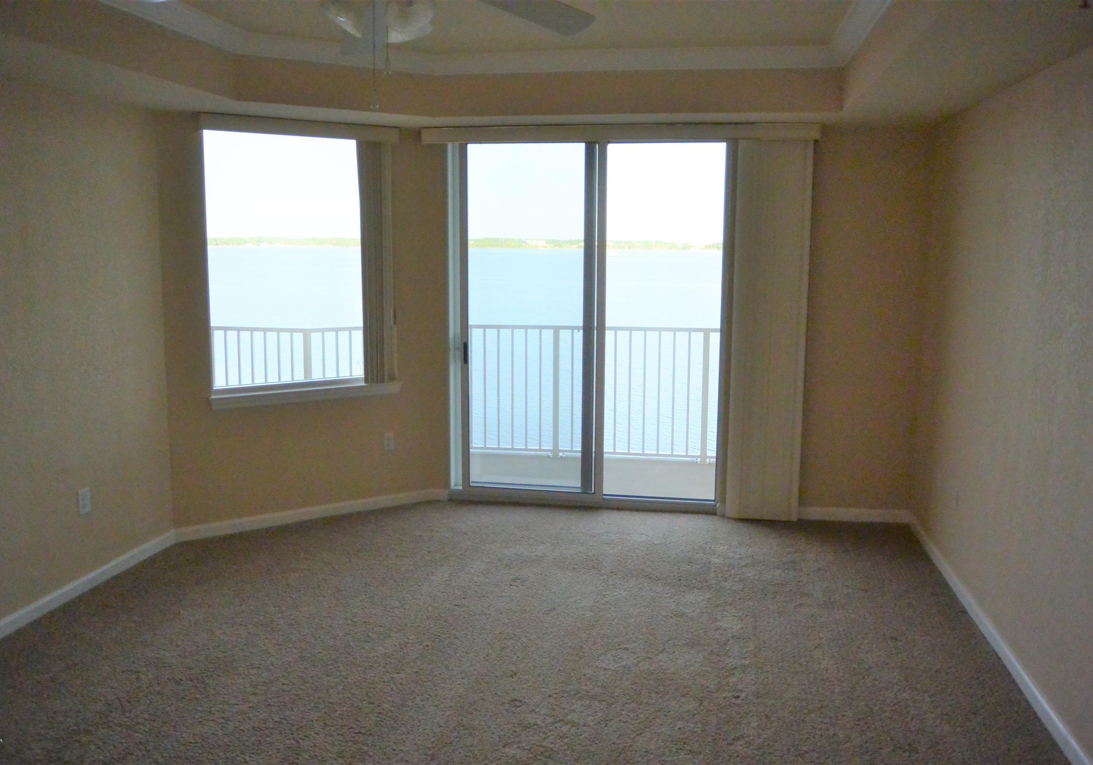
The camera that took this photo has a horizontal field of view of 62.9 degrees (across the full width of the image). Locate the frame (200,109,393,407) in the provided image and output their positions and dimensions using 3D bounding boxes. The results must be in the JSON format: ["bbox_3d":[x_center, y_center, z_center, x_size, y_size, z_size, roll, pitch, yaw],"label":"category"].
[{"bbox_3d":[-1.462,-0.708,5.396,1.139,1.610,0.100,-5,10,-31],"label":"frame"}]

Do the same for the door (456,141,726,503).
[{"bbox_3d":[0.281,-0.364,5.816,1.816,2.370,0.120,2,9,9],"label":"door"}]

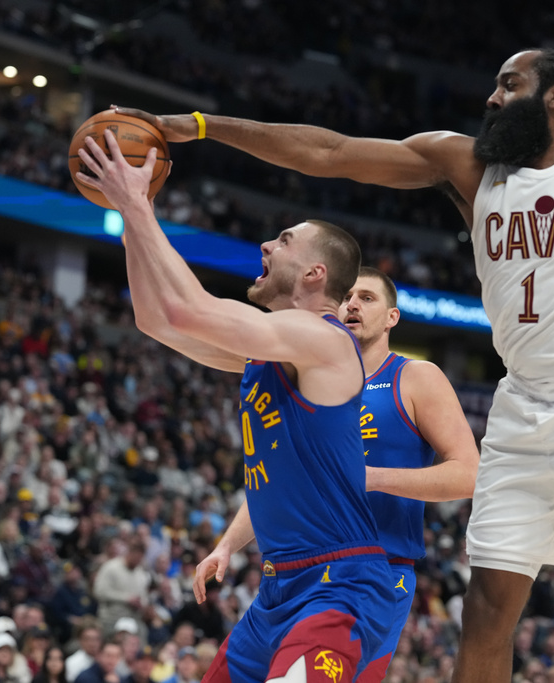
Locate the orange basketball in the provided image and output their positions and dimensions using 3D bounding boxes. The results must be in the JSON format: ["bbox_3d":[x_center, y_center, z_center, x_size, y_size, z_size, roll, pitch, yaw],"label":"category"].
[{"bbox_3d":[-0.373,-0.431,5.740,0.240,0.240,0.240,3,-10,0],"label":"orange basketball"}]

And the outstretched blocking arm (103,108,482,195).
[{"bbox_3d":[0.049,-0.461,5.740,0.880,0.165,0.170,7,-10,-1],"label":"outstretched blocking arm"}]

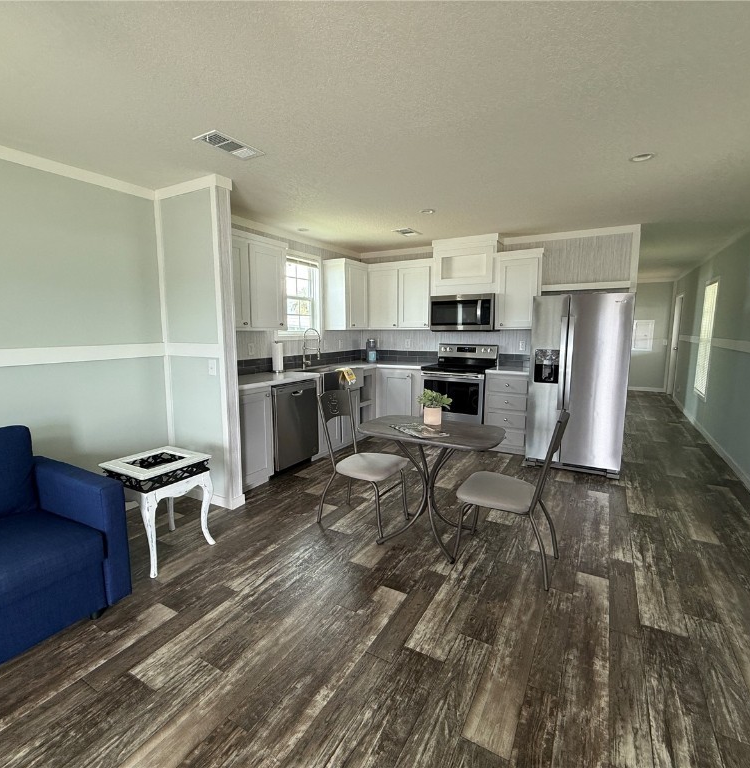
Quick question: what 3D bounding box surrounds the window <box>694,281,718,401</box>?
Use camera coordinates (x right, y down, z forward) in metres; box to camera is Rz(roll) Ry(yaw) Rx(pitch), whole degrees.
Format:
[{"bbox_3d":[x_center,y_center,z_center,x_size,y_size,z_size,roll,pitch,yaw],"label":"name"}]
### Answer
[{"bbox_3d":[4.506,-0.586,5.621,0.100,1.595,0.830,4,9,29],"label":"window"}]

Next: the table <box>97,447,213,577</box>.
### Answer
[{"bbox_3d":[-1.339,0.768,2.601,0.465,0.590,0.470,4,9,29],"label":"table"}]

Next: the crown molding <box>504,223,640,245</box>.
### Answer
[{"bbox_3d":[2.161,-1.672,4.666,1.382,0.083,0.028,4,8,29],"label":"crown molding"}]

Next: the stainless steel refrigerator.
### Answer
[{"bbox_3d":[2.075,-0.018,4.239,0.835,1.700,0.860,4,9,29],"label":"stainless steel refrigerator"}]

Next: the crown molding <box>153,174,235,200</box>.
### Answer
[{"bbox_3d":[-1.386,-1.456,3.132,0.694,0.083,0.151,4,8,29],"label":"crown molding"}]

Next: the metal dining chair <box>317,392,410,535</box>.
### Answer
[{"bbox_3d":[-0.071,0.528,2.975,0.591,0.939,0.454,4,8,29],"label":"metal dining chair"}]

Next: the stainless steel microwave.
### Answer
[{"bbox_3d":[1.115,-0.874,5.077,0.759,0.397,0.399,4,8,29],"label":"stainless steel microwave"}]

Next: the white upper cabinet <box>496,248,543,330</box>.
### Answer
[{"bbox_3d":[1.673,-1.054,4.732,0.465,0.868,0.315,4,9,29],"label":"white upper cabinet"}]

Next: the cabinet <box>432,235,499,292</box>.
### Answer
[{"bbox_3d":[1.107,-1.406,4.994,0.785,0.655,0.325,4,9,29],"label":"cabinet"}]

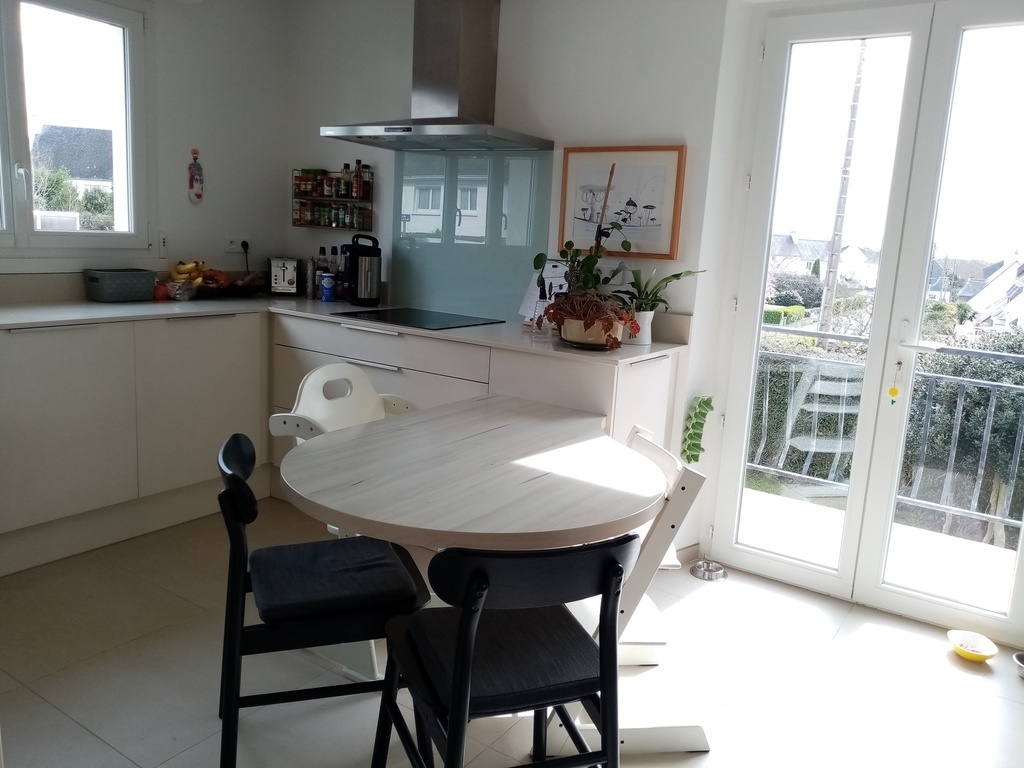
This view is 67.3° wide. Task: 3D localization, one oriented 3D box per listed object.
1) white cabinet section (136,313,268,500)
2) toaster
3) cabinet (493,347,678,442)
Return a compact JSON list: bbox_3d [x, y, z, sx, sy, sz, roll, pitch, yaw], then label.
[{"bbox_3d":[-1.550,0.028,3.444,0.560,0.720,0.605,10,13,32],"label":"white cabinet section"},{"bbox_3d":[-1.193,-0.561,4.051,0.165,0.195,0.270,0,11,-15],"label":"toaster"},{"bbox_3d":[0.280,0.238,3.014,0.520,0.772,0.575,11,13,33],"label":"cabinet"}]

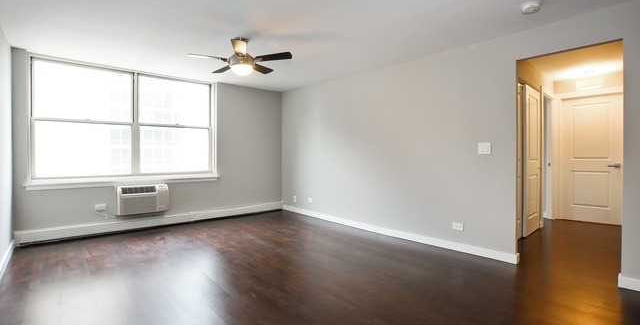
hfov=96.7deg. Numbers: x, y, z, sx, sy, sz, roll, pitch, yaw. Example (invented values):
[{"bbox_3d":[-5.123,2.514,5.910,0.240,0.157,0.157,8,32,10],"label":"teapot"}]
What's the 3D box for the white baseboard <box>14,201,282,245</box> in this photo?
[{"bbox_3d":[-2.229,0.905,4.581,3.699,0.185,0.075,-1,2,-39],"label":"white baseboard"}]

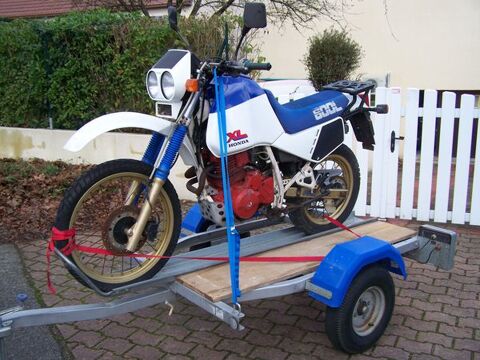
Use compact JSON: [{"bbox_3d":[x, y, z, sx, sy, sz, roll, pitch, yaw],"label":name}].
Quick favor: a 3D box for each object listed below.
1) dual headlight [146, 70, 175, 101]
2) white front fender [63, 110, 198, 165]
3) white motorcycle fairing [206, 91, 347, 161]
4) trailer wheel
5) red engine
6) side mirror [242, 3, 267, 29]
[{"bbox_3d":[-0.373,-0.484,2.692,0.090,0.150,0.290,-8,13,-36],"label":"dual headlight"},{"bbox_3d":[-0.539,-0.186,2.620,0.690,0.295,0.140,-8,13,-36],"label":"white front fender"},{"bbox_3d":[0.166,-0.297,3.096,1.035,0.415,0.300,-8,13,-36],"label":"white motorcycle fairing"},{"bbox_3d":[0.692,0.729,2.996,0.495,0.495,0.140,-8,13,-36],"label":"trailer wheel"},{"bbox_3d":[-0.053,-0.001,3.020,0.425,0.415,0.320,-8,13,-36],"label":"red engine"},{"bbox_3d":[0.072,-0.793,2.556,0.132,0.130,0.045,7,13,36],"label":"side mirror"}]

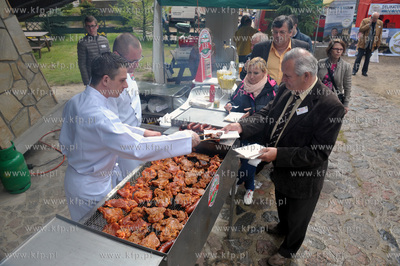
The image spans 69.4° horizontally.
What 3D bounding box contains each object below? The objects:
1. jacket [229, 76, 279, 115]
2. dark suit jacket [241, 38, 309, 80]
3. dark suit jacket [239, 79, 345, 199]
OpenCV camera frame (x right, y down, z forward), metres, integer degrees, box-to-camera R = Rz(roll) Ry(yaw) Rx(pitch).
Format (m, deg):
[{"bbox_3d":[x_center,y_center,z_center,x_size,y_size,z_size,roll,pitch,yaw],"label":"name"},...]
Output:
[{"bbox_3d":[0.528,-0.240,2.738,0.490,0.630,0.390,11,25,25],"label":"jacket"},{"bbox_3d":[0.815,-0.558,3.106,0.590,0.780,0.380,7,24,18],"label":"dark suit jacket"},{"bbox_3d":[0.672,-0.022,2.103,0.510,0.790,0.610,-12,25,-26],"label":"dark suit jacket"}]

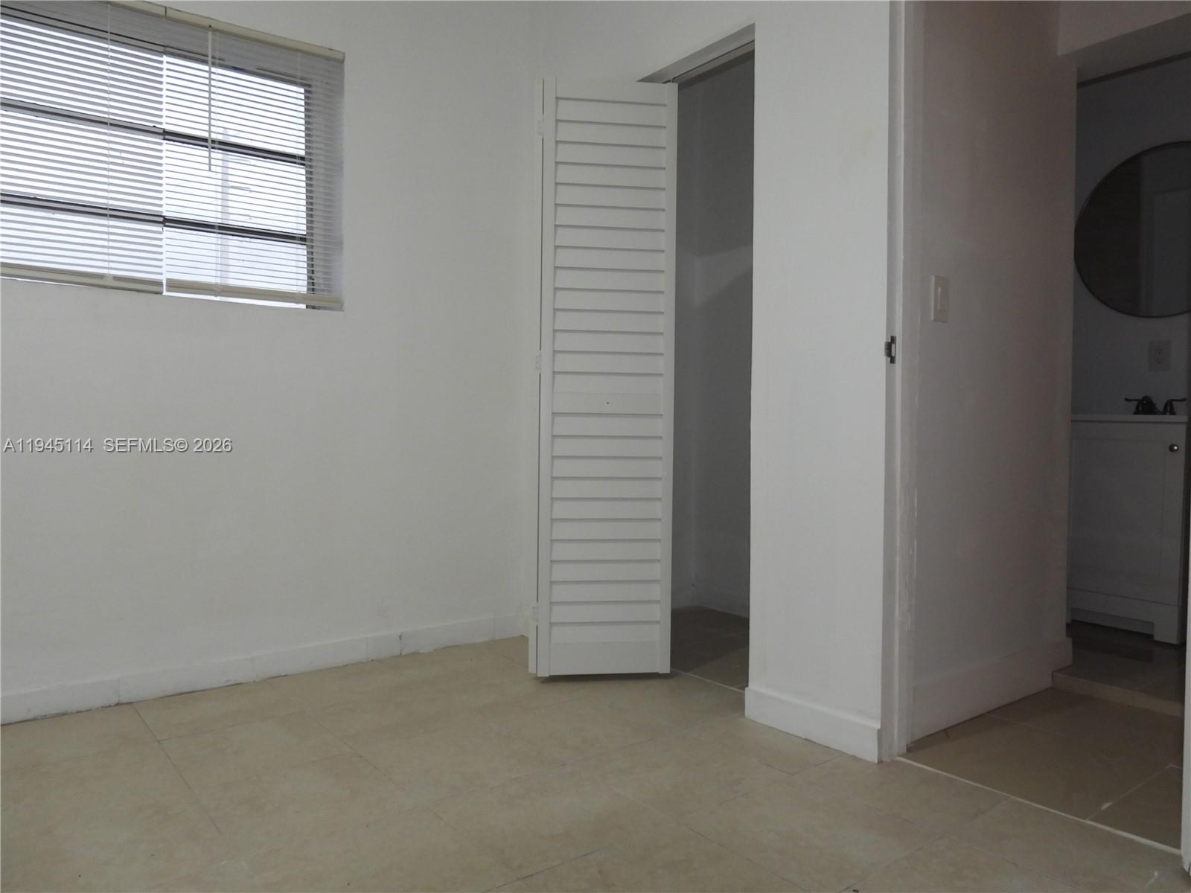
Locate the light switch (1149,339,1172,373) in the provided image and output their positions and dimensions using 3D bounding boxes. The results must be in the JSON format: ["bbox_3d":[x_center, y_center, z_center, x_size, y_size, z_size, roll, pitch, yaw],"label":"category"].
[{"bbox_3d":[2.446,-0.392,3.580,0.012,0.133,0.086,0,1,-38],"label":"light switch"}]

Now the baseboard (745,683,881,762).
[{"bbox_3d":[0.585,0.757,2.267,0.016,0.090,0.432,0,1,-38],"label":"baseboard"}]

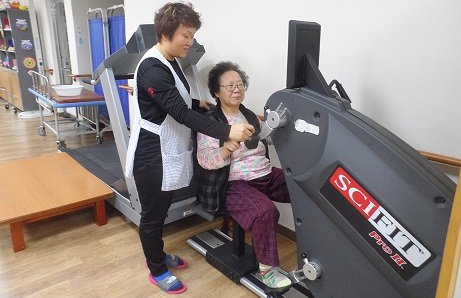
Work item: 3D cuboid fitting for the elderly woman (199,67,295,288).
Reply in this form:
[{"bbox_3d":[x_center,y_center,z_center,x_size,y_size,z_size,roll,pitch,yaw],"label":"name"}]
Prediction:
[{"bbox_3d":[0.145,0.102,2.062,0.520,1.190,0.960,-12,20,-39],"label":"elderly woman"}]

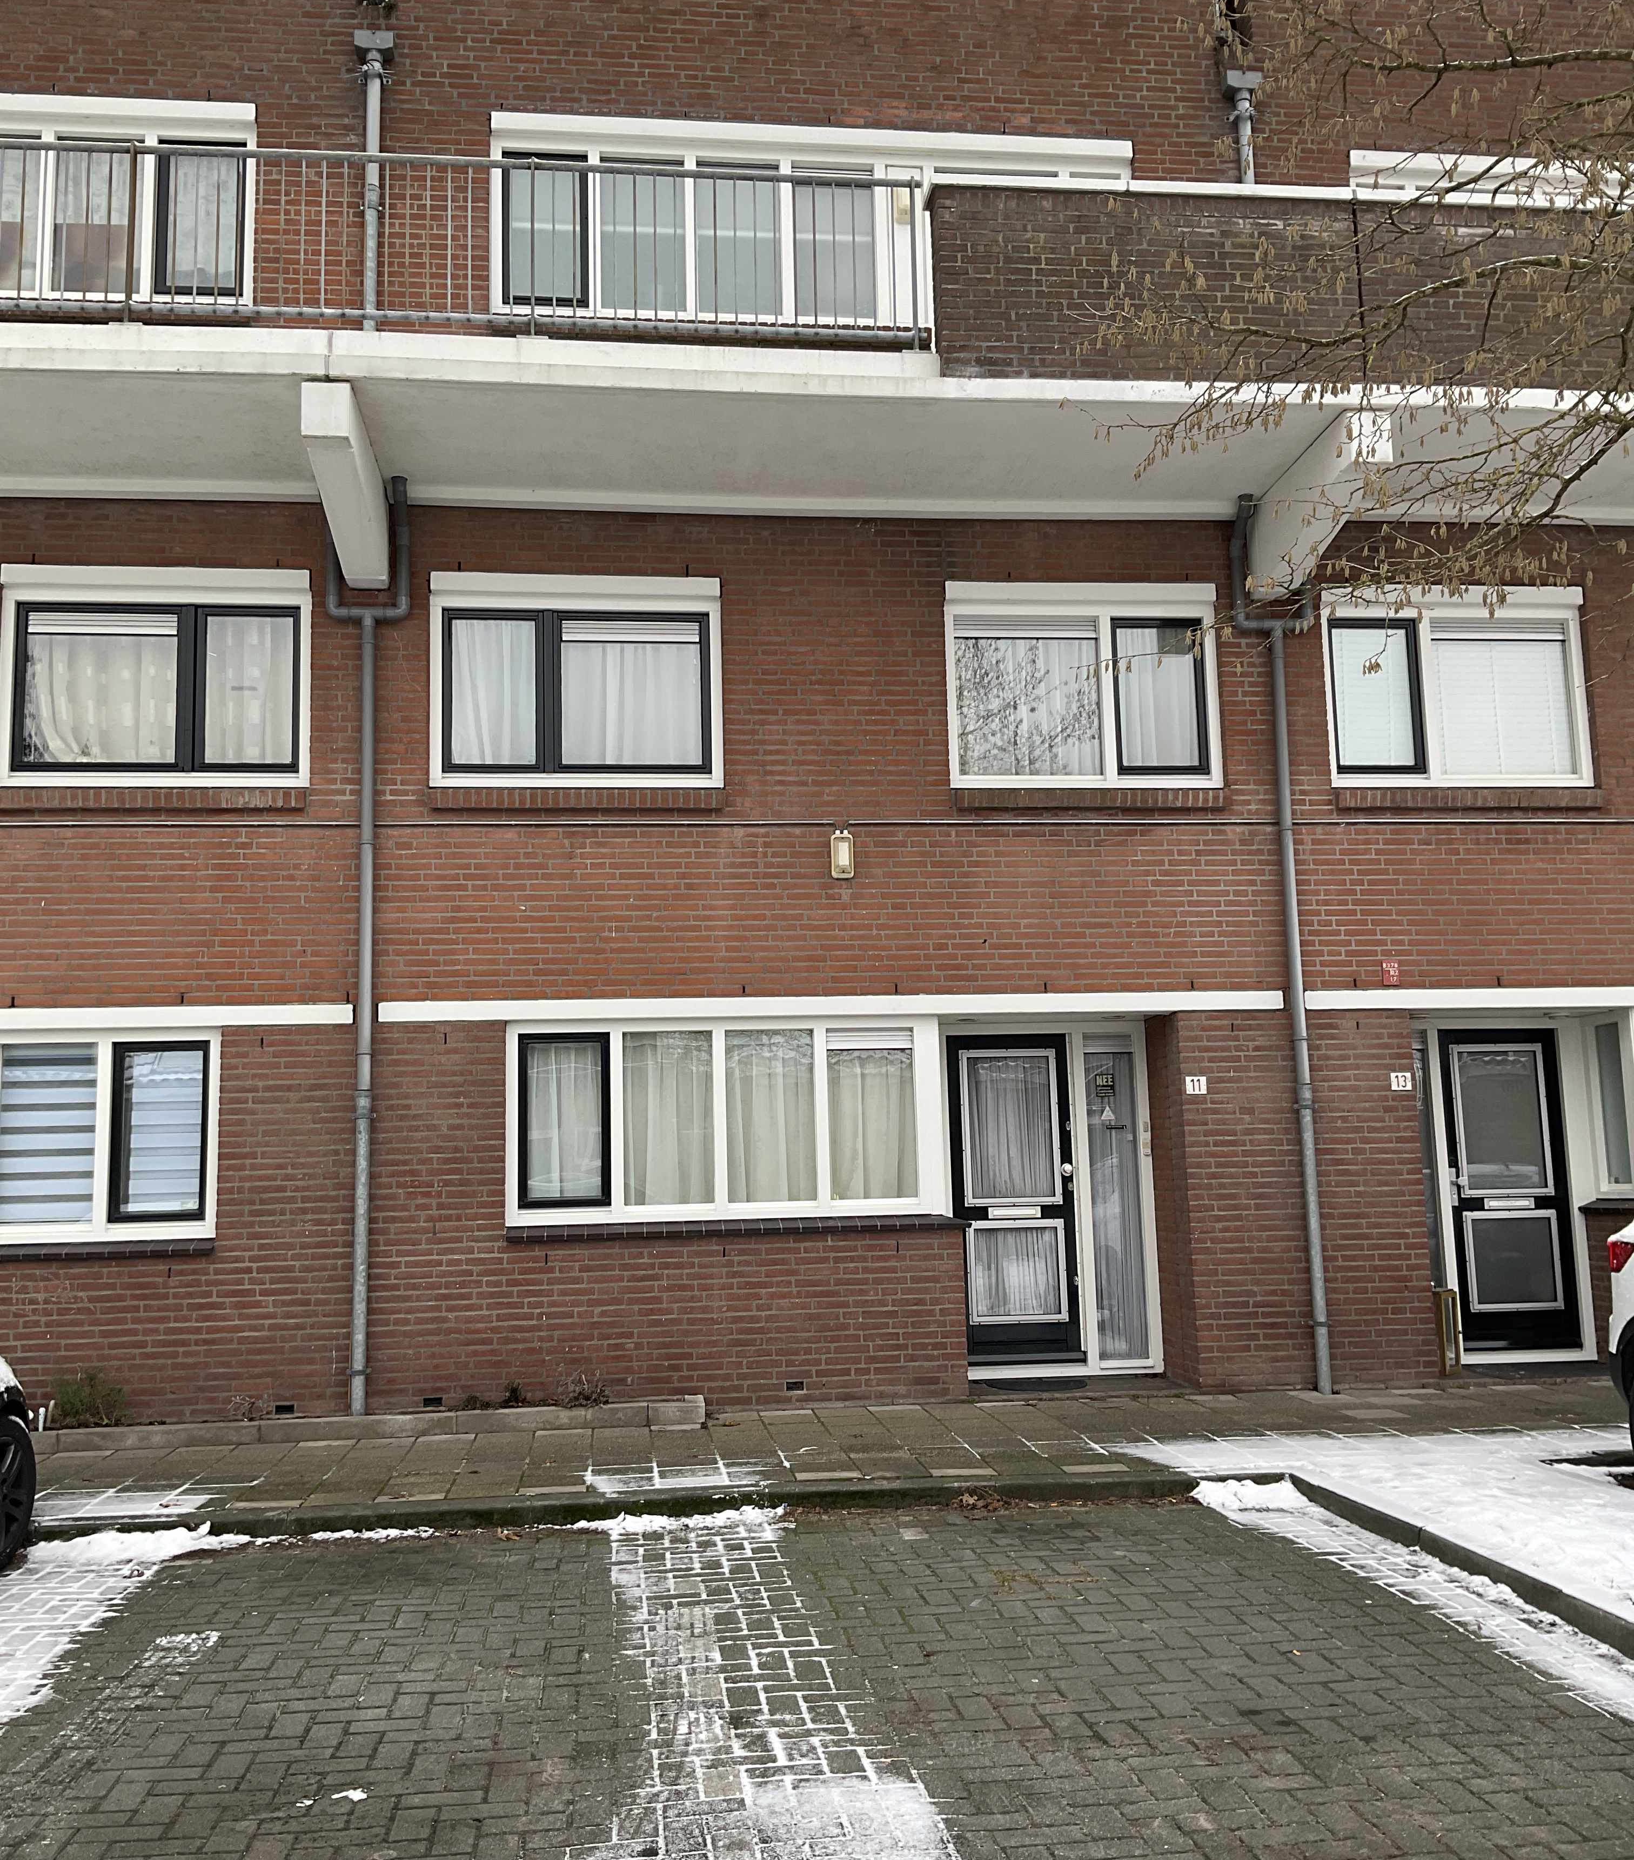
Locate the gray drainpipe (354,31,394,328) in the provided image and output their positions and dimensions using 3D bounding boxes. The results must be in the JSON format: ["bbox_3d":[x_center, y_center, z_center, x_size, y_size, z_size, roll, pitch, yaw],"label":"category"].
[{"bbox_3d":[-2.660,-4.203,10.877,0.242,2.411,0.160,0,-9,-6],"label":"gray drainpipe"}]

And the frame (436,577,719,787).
[{"bbox_3d":[-1.400,-1.452,10.678,1.692,1.286,0.120,0,-9,-6],"label":"frame"}]

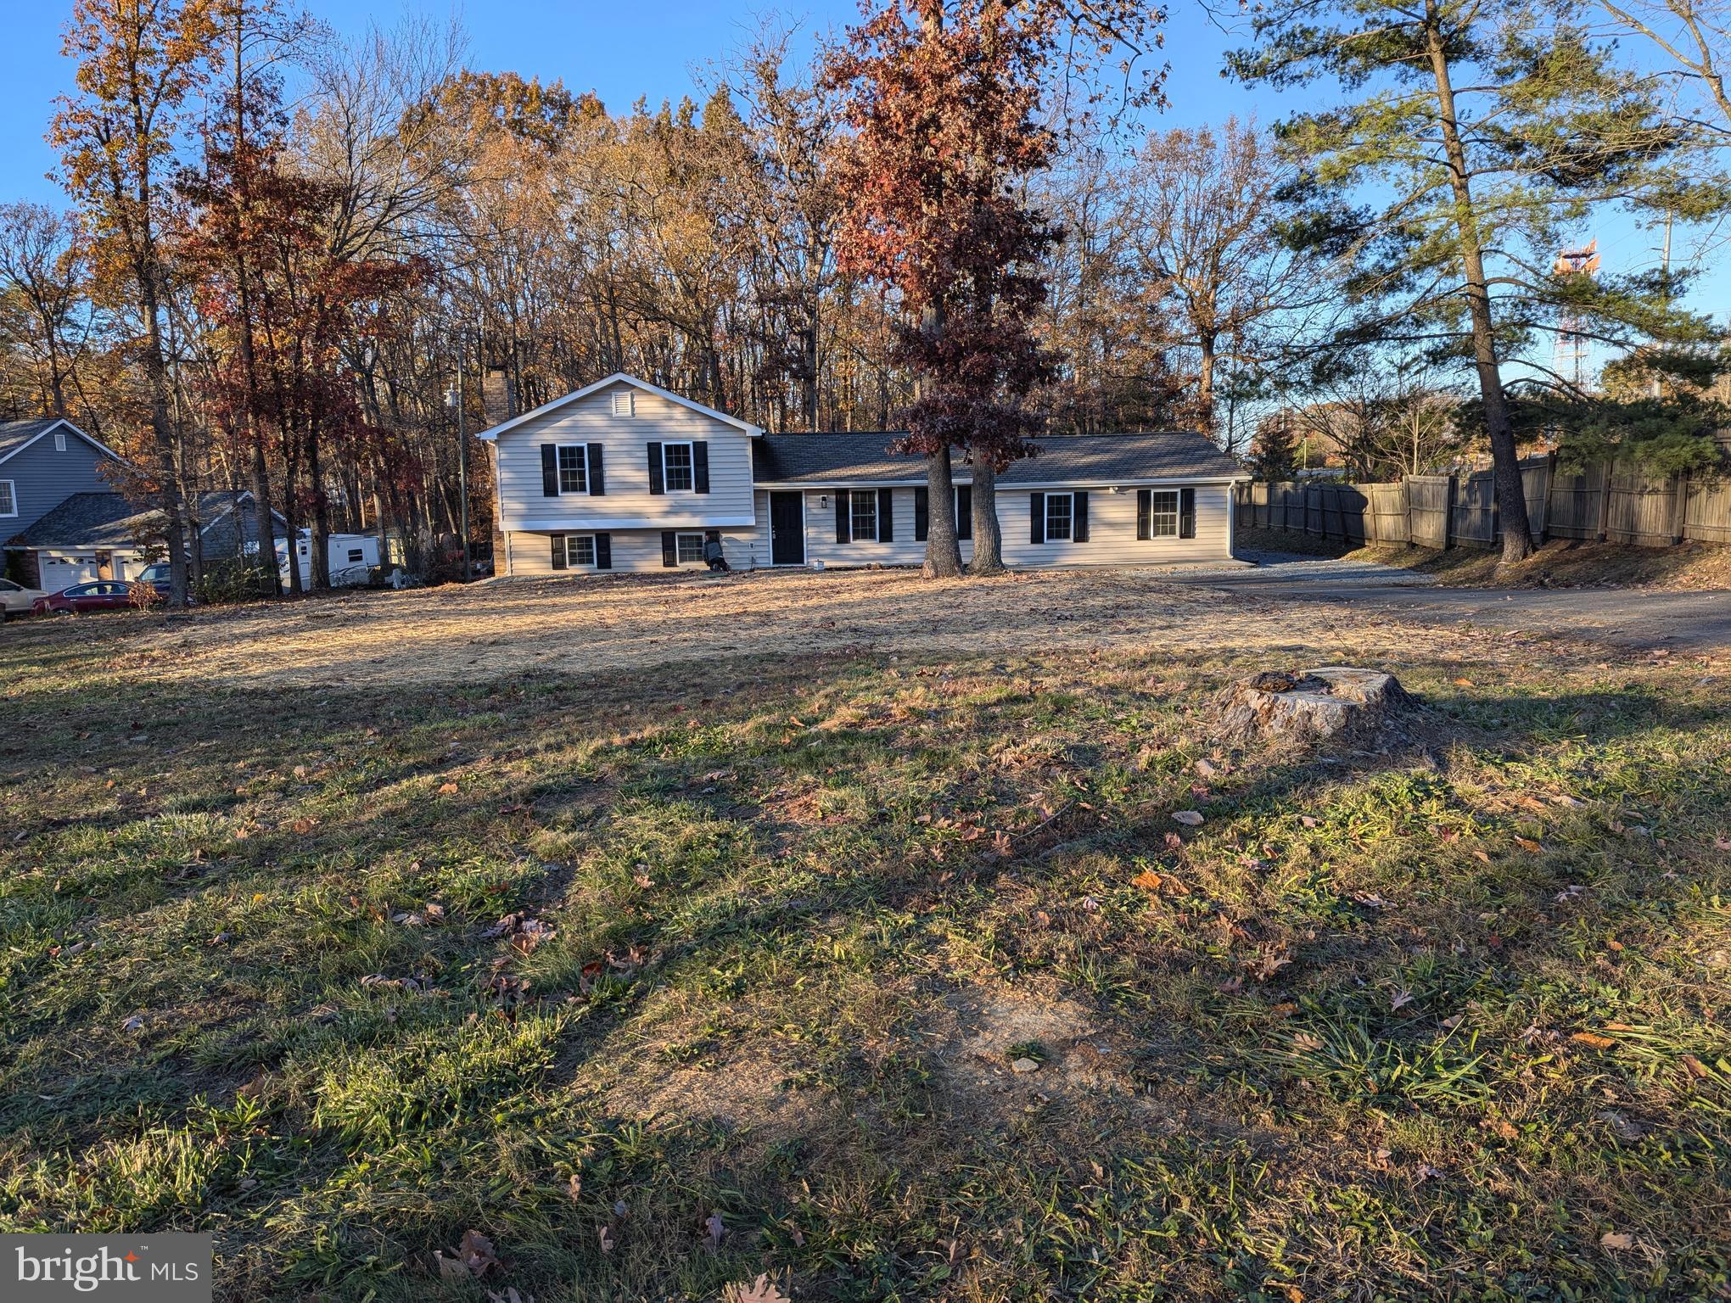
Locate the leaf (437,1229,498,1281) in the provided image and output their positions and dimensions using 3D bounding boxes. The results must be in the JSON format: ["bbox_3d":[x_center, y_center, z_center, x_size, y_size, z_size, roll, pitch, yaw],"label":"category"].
[{"bbox_3d":[-0.835,1.274,2.524,0.125,0.050,0.100,-1,7,0],"label":"leaf"}]

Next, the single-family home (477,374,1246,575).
[{"bbox_3d":[-0.083,-5.806,38.320,22.030,5.664,9.440,-2,7,-7],"label":"single-family home"}]

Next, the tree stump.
[{"bbox_3d":[2.922,0.323,7.774,1.200,0.340,1.150,-1,7,0],"label":"tree stump"}]

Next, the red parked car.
[{"bbox_3d":[-22.935,-1.454,37.249,4.880,1.460,1.850,-2,7,-3],"label":"red parked car"}]

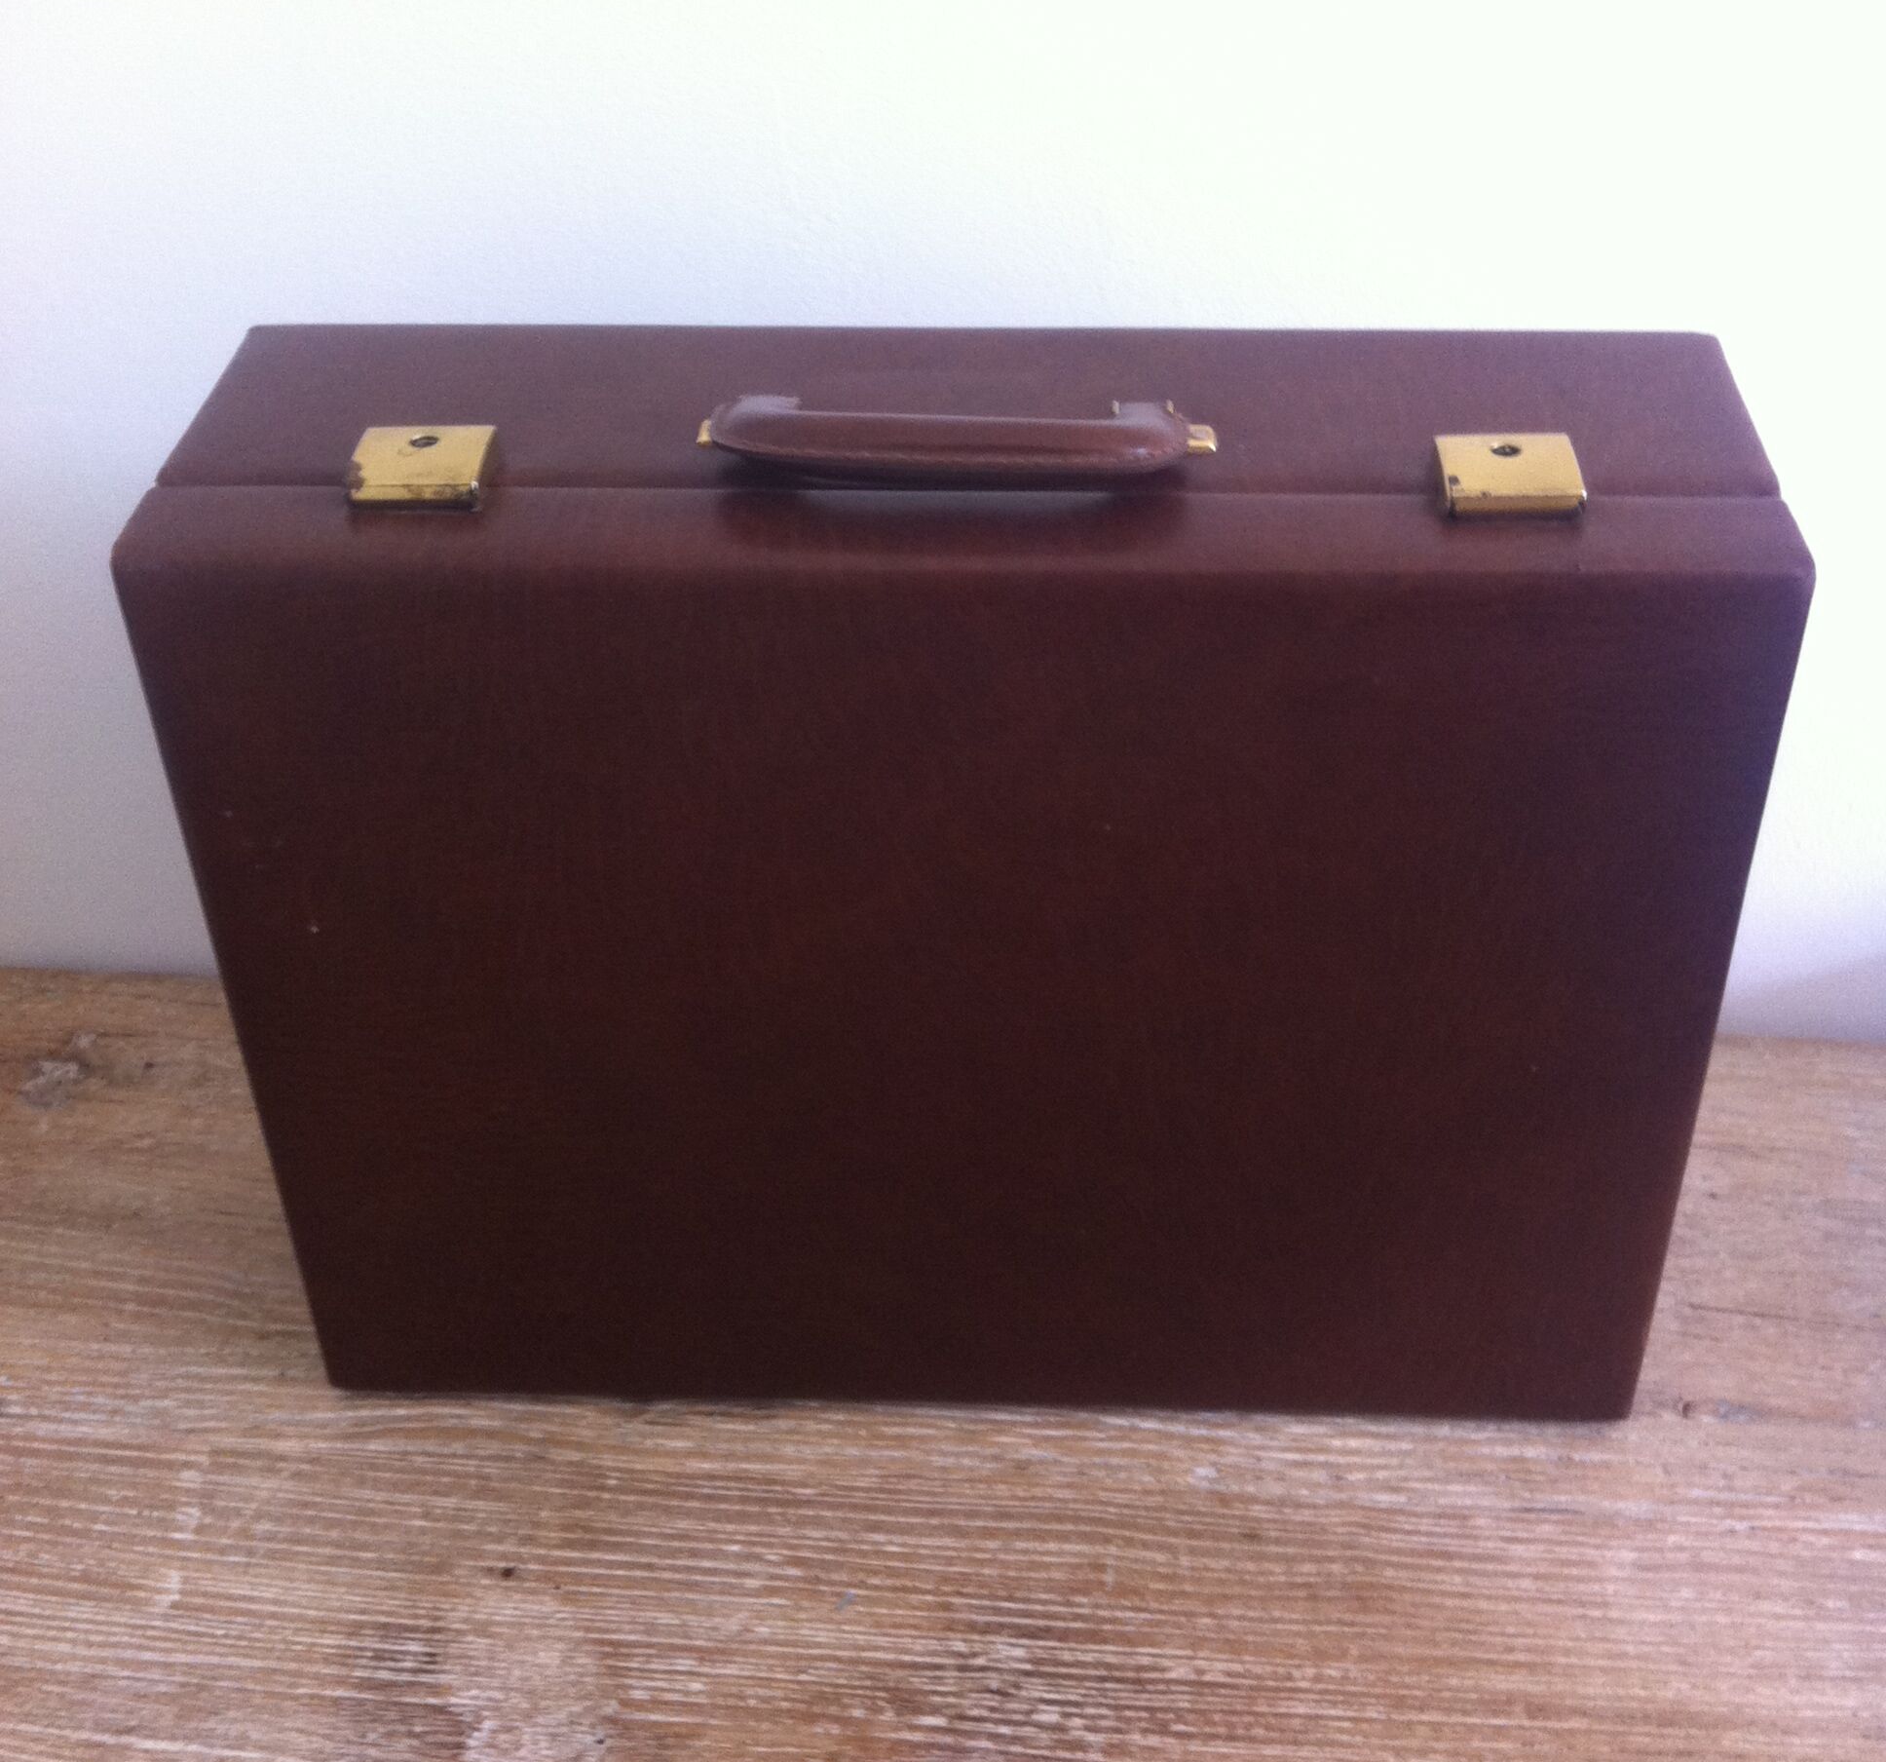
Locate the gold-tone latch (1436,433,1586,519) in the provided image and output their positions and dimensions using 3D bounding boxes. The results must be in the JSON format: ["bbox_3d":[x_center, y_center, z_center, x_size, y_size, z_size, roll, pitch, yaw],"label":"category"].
[{"bbox_3d":[0.155,-0.112,0.696,0.036,0.008,0.036,1,38,3],"label":"gold-tone latch"}]

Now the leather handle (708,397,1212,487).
[{"bbox_3d":[0.003,-0.123,0.705,0.141,0.022,0.041,1,38,3],"label":"leather handle"}]

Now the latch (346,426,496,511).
[{"bbox_3d":[-0.146,-0.117,0.714,0.036,0.008,0.036,1,38,3],"label":"latch"}]

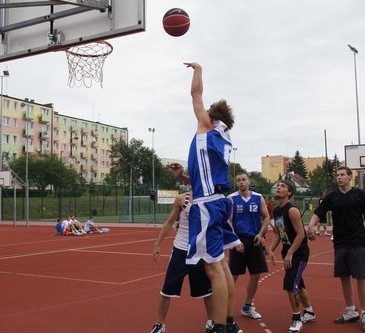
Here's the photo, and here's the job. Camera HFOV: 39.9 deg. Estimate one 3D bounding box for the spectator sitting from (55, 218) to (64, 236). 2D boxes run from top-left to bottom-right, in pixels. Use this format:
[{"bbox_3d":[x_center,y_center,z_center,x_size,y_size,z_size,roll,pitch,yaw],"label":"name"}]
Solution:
[{"bbox_3d":[-5.481,2.739,22.673,0.650,0.750,0.500,0,-4,-18],"label":"spectator sitting"}]

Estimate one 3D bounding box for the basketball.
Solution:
[{"bbox_3d":[-0.051,-1.269,4.430,0.242,0.242,0.242,-1,-4,0],"label":"basketball"}]

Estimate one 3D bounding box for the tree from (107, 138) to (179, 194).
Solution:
[{"bbox_3d":[-6.034,0.074,74.000,10.000,8.200,9.000,-1,-4,0],"label":"tree"}]

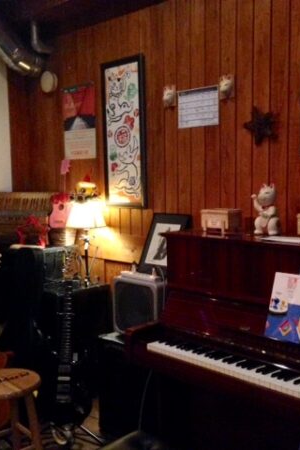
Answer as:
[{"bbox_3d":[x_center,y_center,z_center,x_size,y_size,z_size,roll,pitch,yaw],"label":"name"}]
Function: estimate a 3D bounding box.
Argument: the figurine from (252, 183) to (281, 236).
[{"bbox_3d":[0.527,-0.076,2.599,0.115,0.237,0.126,-6,8,-43],"label":"figurine"}]

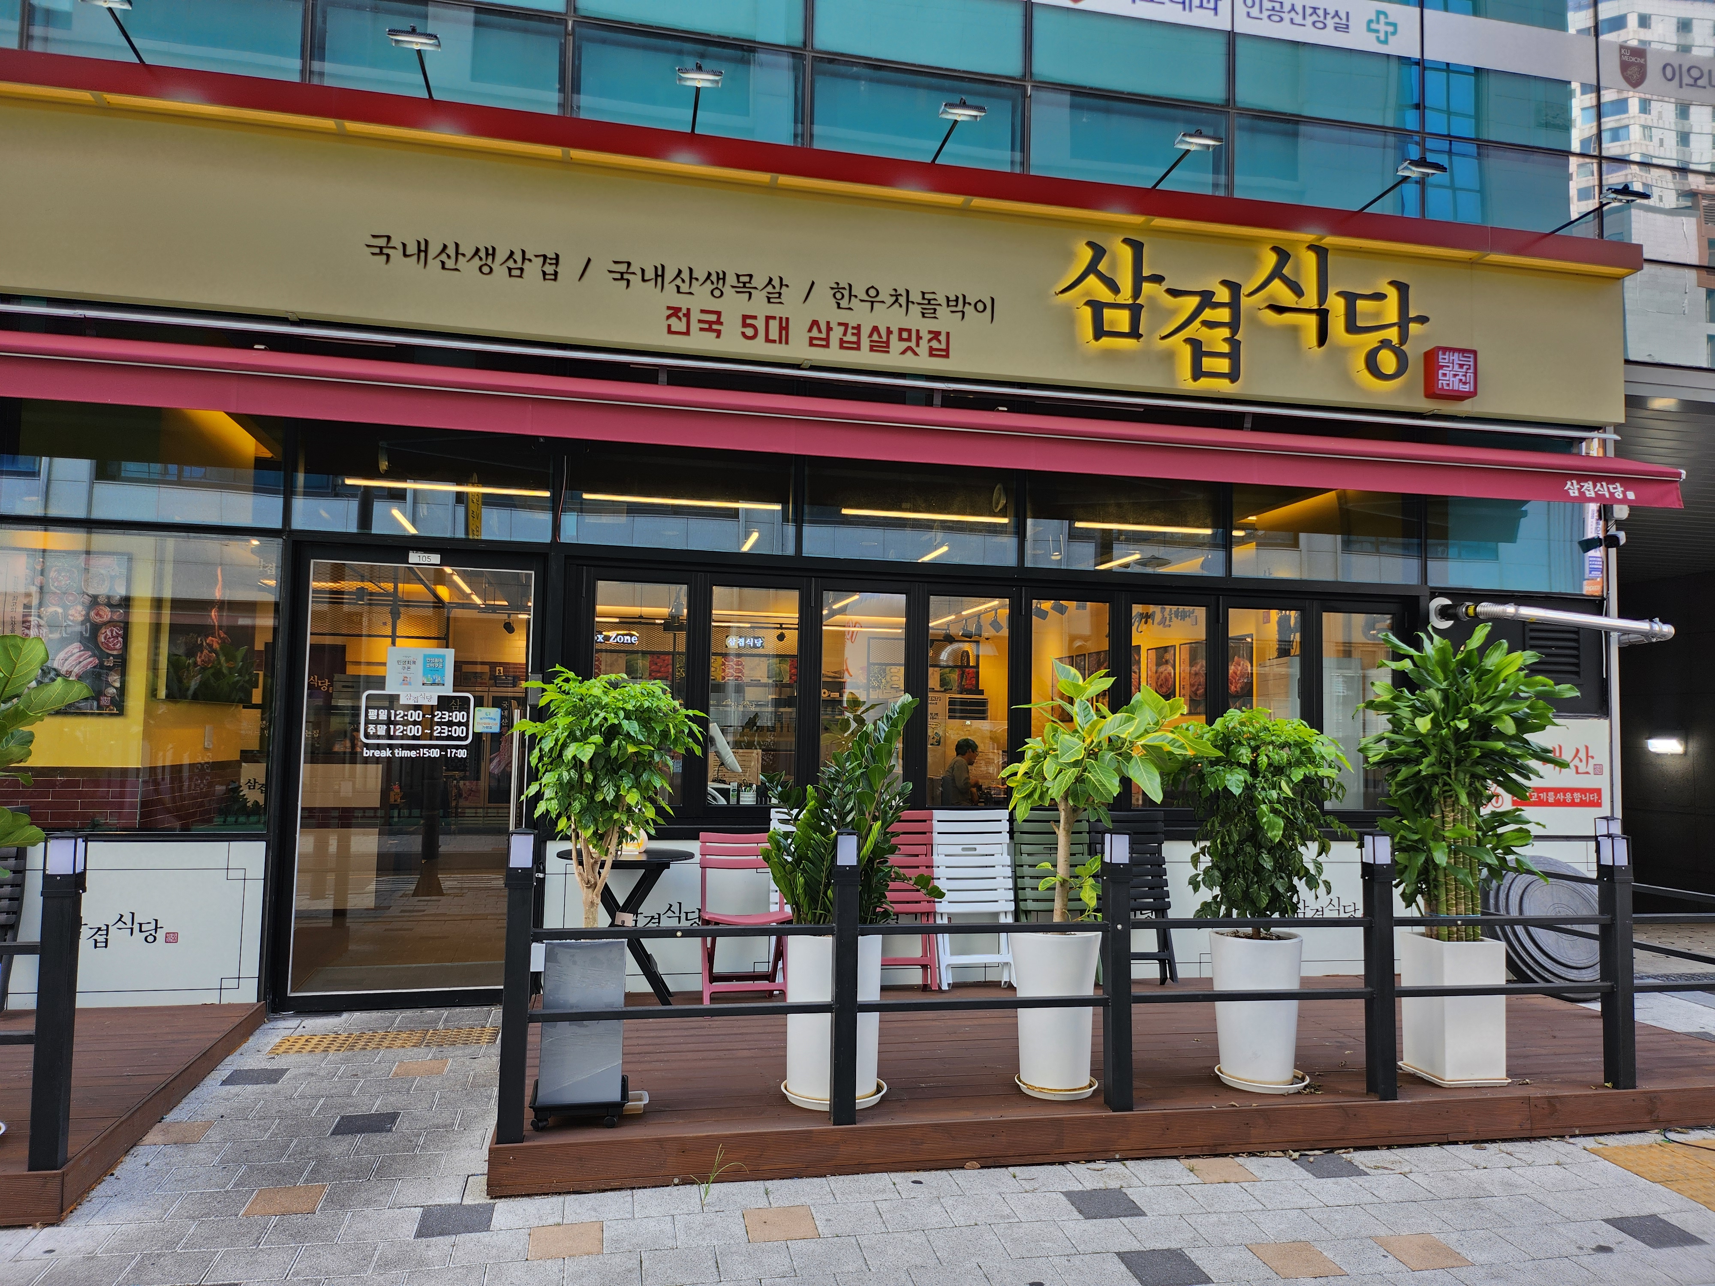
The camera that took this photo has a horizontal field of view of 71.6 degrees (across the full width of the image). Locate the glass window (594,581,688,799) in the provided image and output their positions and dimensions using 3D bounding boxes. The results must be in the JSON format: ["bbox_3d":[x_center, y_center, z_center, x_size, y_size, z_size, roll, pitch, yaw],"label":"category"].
[{"bbox_3d":[-1.131,0.259,6.154,0.475,1.146,0.070,2,-4,-11],"label":"glass window"}]

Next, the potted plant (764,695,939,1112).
[{"bbox_3d":[-0.032,0.955,4.557,0.670,1.500,0.580,2,-4,-11],"label":"potted plant"}]

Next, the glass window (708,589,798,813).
[{"bbox_3d":[-0.505,0.260,5.801,0.431,1.069,0.059,2,-4,-11],"label":"glass window"}]

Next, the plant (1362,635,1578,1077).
[{"bbox_3d":[2.432,0.800,4.714,0.985,1.747,0.832,2,-4,-11],"label":"plant"}]

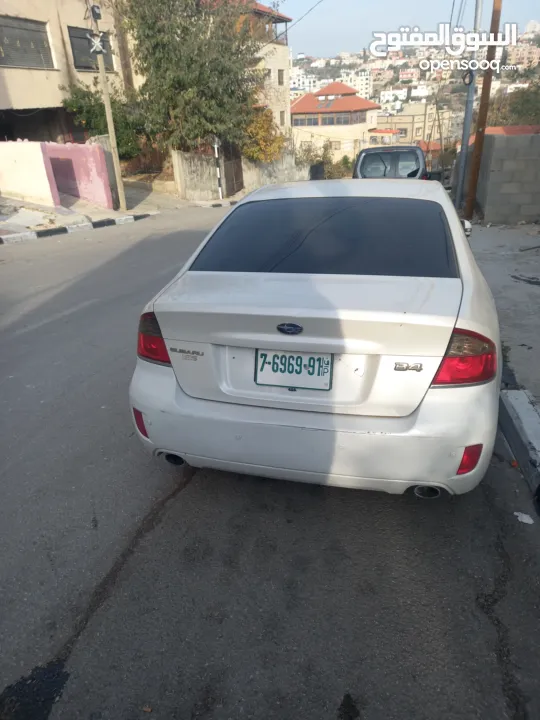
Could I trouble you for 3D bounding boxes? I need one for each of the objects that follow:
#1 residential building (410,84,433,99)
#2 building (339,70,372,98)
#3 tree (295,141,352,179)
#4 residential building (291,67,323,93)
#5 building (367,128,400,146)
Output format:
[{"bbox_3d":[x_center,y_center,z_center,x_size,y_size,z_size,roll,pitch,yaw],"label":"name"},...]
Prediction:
[{"bbox_3d":[85.493,-151.517,293.441,12.500,7.800,10.000,4,23,14],"label":"residential building"},{"bbox_3d":[56.825,-182.437,345.601,21.000,19.000,16.000,1,22,9],"label":"building"},{"bbox_3d":[3.613,-13.405,35.116,4.000,3.100,3.000,0,22,6],"label":"tree"},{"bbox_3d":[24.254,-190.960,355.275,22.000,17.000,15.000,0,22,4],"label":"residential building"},{"bbox_3d":[18.013,-34.532,81.806,5.500,4.200,5.000,2,22,11],"label":"building"}]

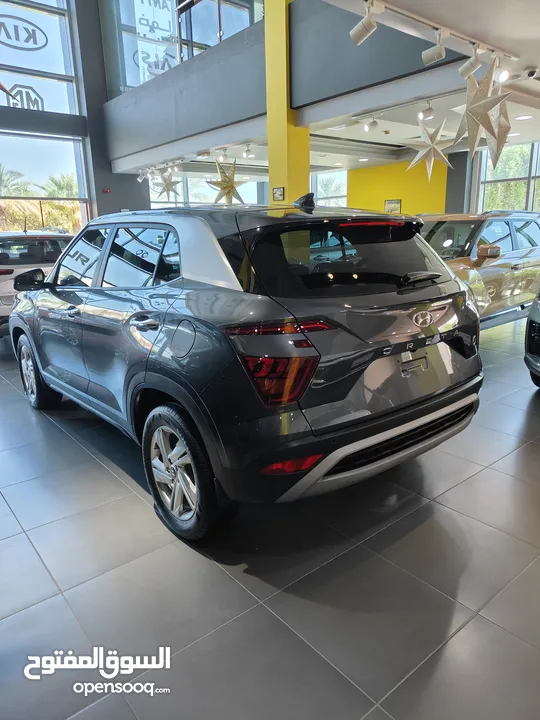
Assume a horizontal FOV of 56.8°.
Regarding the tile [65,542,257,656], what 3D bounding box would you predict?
[{"bbox_3d":[-0.458,0.992,2.075,0.600,0.010,0.600,-13,18,-37],"label":"tile"}]

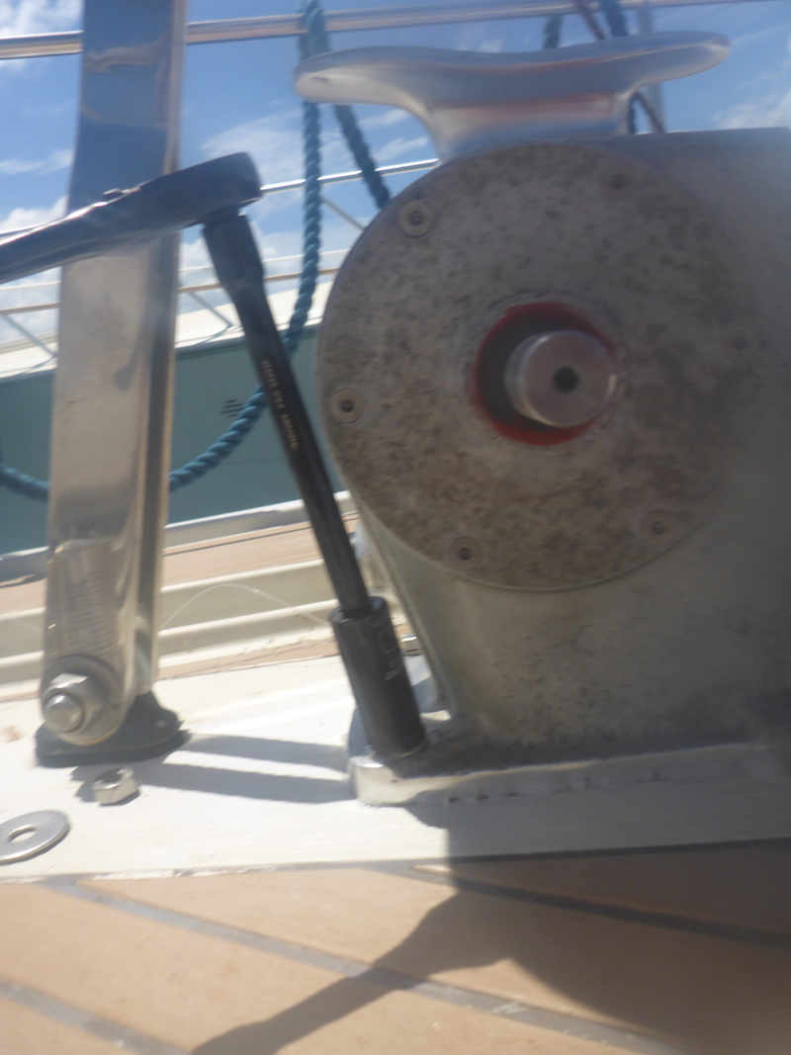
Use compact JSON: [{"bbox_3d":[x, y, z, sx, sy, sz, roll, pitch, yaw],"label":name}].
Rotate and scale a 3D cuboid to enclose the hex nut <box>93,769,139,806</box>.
[{"bbox_3d":[-0.107,0.100,0.330,0.016,0.008,0.018,-8,11,-8],"label":"hex nut"}]

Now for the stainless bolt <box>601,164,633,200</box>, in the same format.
[{"bbox_3d":[0.071,-0.112,0.279,0.012,0.012,0.007,-7,11,0],"label":"stainless bolt"}]

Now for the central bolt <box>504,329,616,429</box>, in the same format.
[{"bbox_3d":[0.050,-0.046,0.268,0.028,0.028,0.038,-7,11,0],"label":"central bolt"}]

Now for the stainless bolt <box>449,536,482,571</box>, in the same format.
[{"bbox_3d":[0.024,0.008,0.300,0.012,0.012,0.007,-7,11,0],"label":"stainless bolt"}]

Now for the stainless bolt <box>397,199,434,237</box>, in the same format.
[{"bbox_3d":[0.007,-0.101,0.279,0.012,0.012,0.007,-7,11,0],"label":"stainless bolt"}]

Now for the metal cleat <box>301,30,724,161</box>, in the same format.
[{"bbox_3d":[0.044,-0.153,0.307,0.155,0.043,0.034,-8,11,-7],"label":"metal cleat"}]

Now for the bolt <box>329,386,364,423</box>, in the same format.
[{"bbox_3d":[-0.016,-0.042,0.290,0.012,0.012,0.007,-7,11,0],"label":"bolt"}]

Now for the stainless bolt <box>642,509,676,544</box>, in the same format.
[{"bbox_3d":[0.091,-0.001,0.300,0.012,0.012,0.007,-7,11,0],"label":"stainless bolt"}]

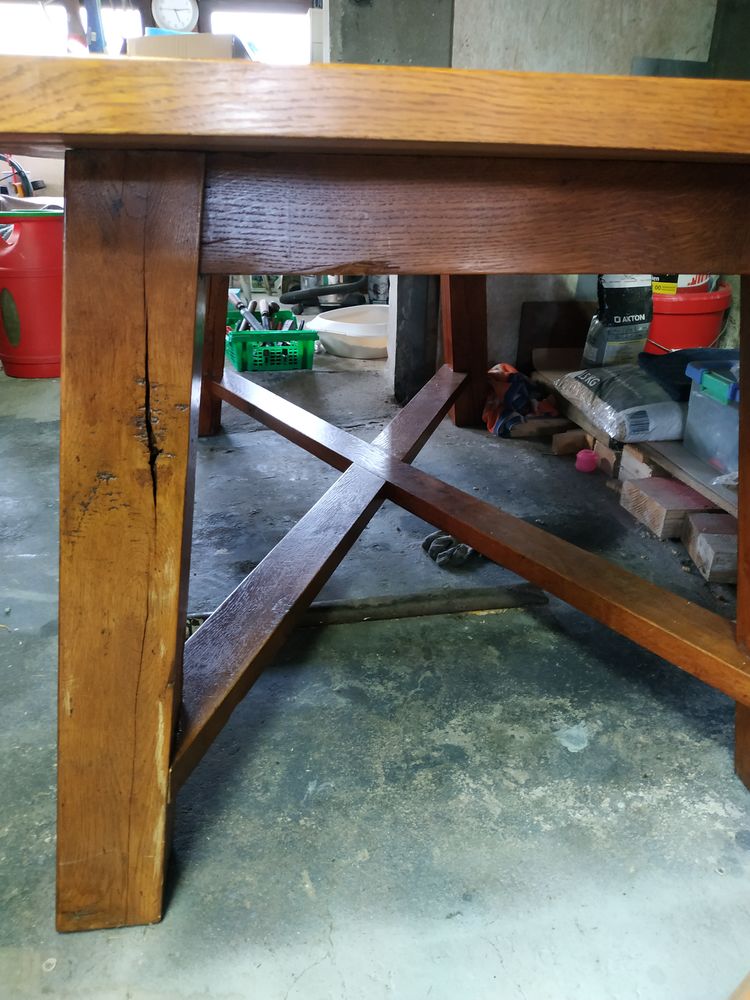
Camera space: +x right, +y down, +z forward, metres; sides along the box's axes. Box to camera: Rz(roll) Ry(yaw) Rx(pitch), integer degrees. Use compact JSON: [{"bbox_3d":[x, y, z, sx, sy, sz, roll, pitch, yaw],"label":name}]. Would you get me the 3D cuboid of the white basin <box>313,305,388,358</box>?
[{"bbox_3d":[-0.025,-0.750,3.086,0.580,0.156,0.540,-3,25,-9],"label":"white basin"}]

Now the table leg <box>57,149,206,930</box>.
[{"bbox_3d":[-0.233,0.071,0.658,0.103,0.740,0.101,4,16,-12],"label":"table leg"}]

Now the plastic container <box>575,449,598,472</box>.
[{"bbox_3d":[0.563,-0.109,1.859,0.054,0.052,0.054,-3,25,-9],"label":"plastic container"}]

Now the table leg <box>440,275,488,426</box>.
[{"bbox_3d":[0.257,-0.548,2.000,0.103,0.740,0.101,-11,34,-5],"label":"table leg"}]

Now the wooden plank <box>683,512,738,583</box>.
[{"bbox_3d":[0.797,0.102,1.404,0.280,0.064,0.175,4,25,5],"label":"wooden plank"}]

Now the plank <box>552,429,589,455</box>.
[{"bbox_3d":[0.581,-0.172,1.988,0.170,0.058,0.030,-17,30,-33],"label":"plank"}]

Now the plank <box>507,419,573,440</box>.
[{"bbox_3d":[0.517,-0.216,2.103,0.250,0.038,0.065,-1,25,-5],"label":"plank"}]

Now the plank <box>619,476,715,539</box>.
[{"bbox_3d":[0.756,0.009,1.599,0.300,0.064,0.174,-3,25,-9],"label":"plank"}]

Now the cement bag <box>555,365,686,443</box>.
[{"bbox_3d":[0.700,-0.293,1.960,0.220,0.095,0.450,-1,25,-4],"label":"cement bag"}]

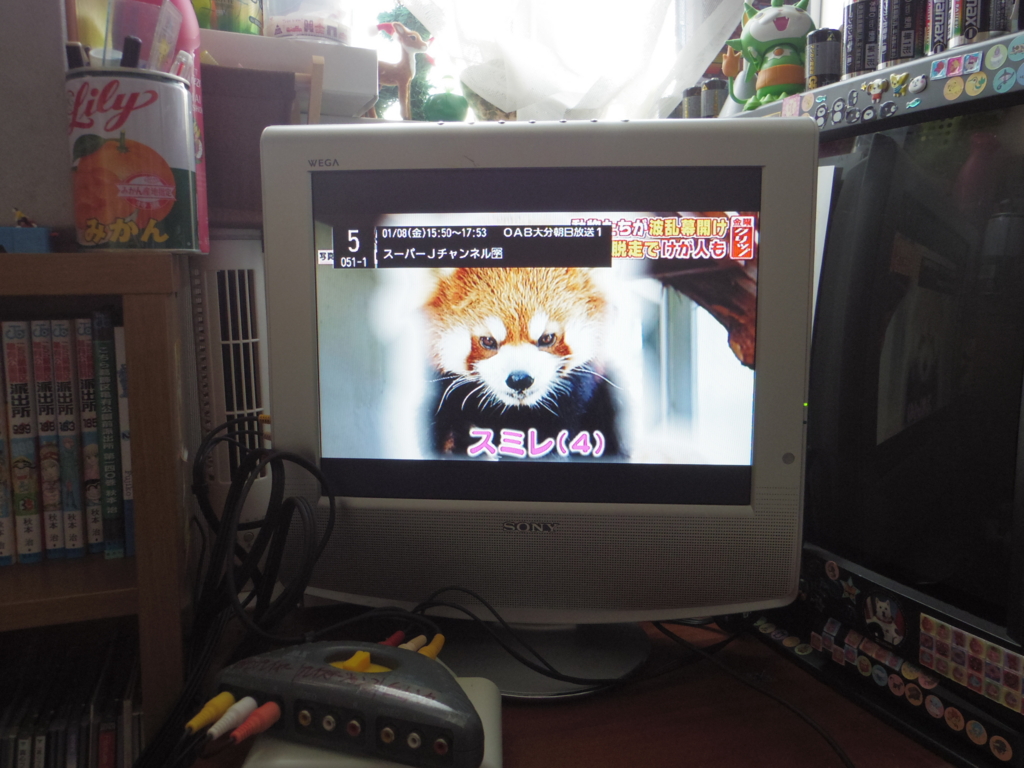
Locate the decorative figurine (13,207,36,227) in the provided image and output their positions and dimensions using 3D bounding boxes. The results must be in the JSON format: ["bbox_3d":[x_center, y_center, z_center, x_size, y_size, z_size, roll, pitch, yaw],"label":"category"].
[{"bbox_3d":[-0.349,-0.120,0.573,0.016,0.015,0.009,0,7,0],"label":"decorative figurine"}]

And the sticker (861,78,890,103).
[{"bbox_3d":[0.262,-0.211,0.576,0.003,0.018,0.022,-3,8,-26],"label":"sticker"}]

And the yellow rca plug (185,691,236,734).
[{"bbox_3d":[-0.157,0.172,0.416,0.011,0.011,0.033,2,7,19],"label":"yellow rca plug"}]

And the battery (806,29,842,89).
[{"bbox_3d":[0.250,-0.258,0.640,0.026,0.050,0.026,3,7,20],"label":"battery"}]

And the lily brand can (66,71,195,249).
[{"bbox_3d":[-0.254,-0.145,0.539,0.076,0.113,0.076,-2,7,-17],"label":"lily brand can"}]

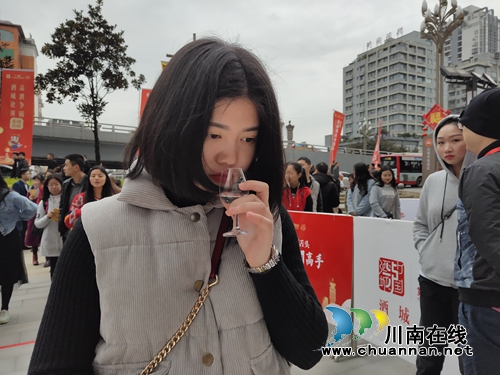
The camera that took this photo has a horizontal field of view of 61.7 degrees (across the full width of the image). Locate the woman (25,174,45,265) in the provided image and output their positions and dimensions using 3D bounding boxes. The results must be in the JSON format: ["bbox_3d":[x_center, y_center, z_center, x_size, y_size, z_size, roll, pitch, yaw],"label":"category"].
[{"bbox_3d":[-3.798,0.575,7.400,0.470,1.610,0.340,0,0,3],"label":"woman"}]

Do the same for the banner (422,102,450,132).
[{"bbox_3d":[8.027,-3.008,18.000,1.150,1.150,0.120,0,0,30],"label":"banner"}]

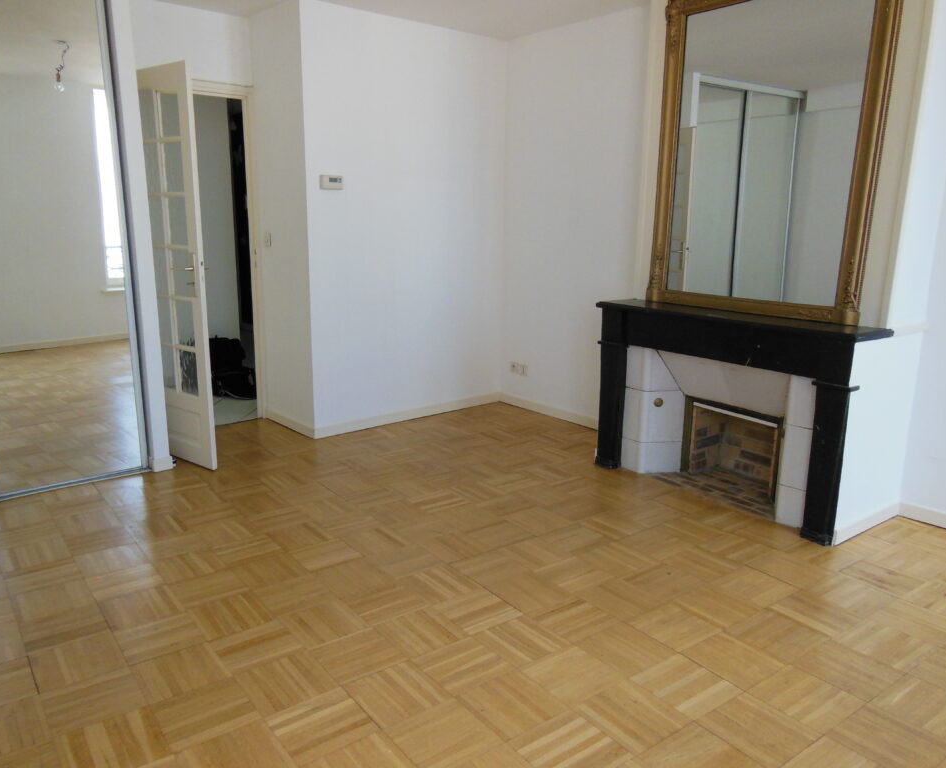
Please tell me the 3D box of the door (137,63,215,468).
[{"bbox_3d":[-1.689,-0.601,4.006,0.795,2.058,0.040,10,15,36],"label":"door"}]

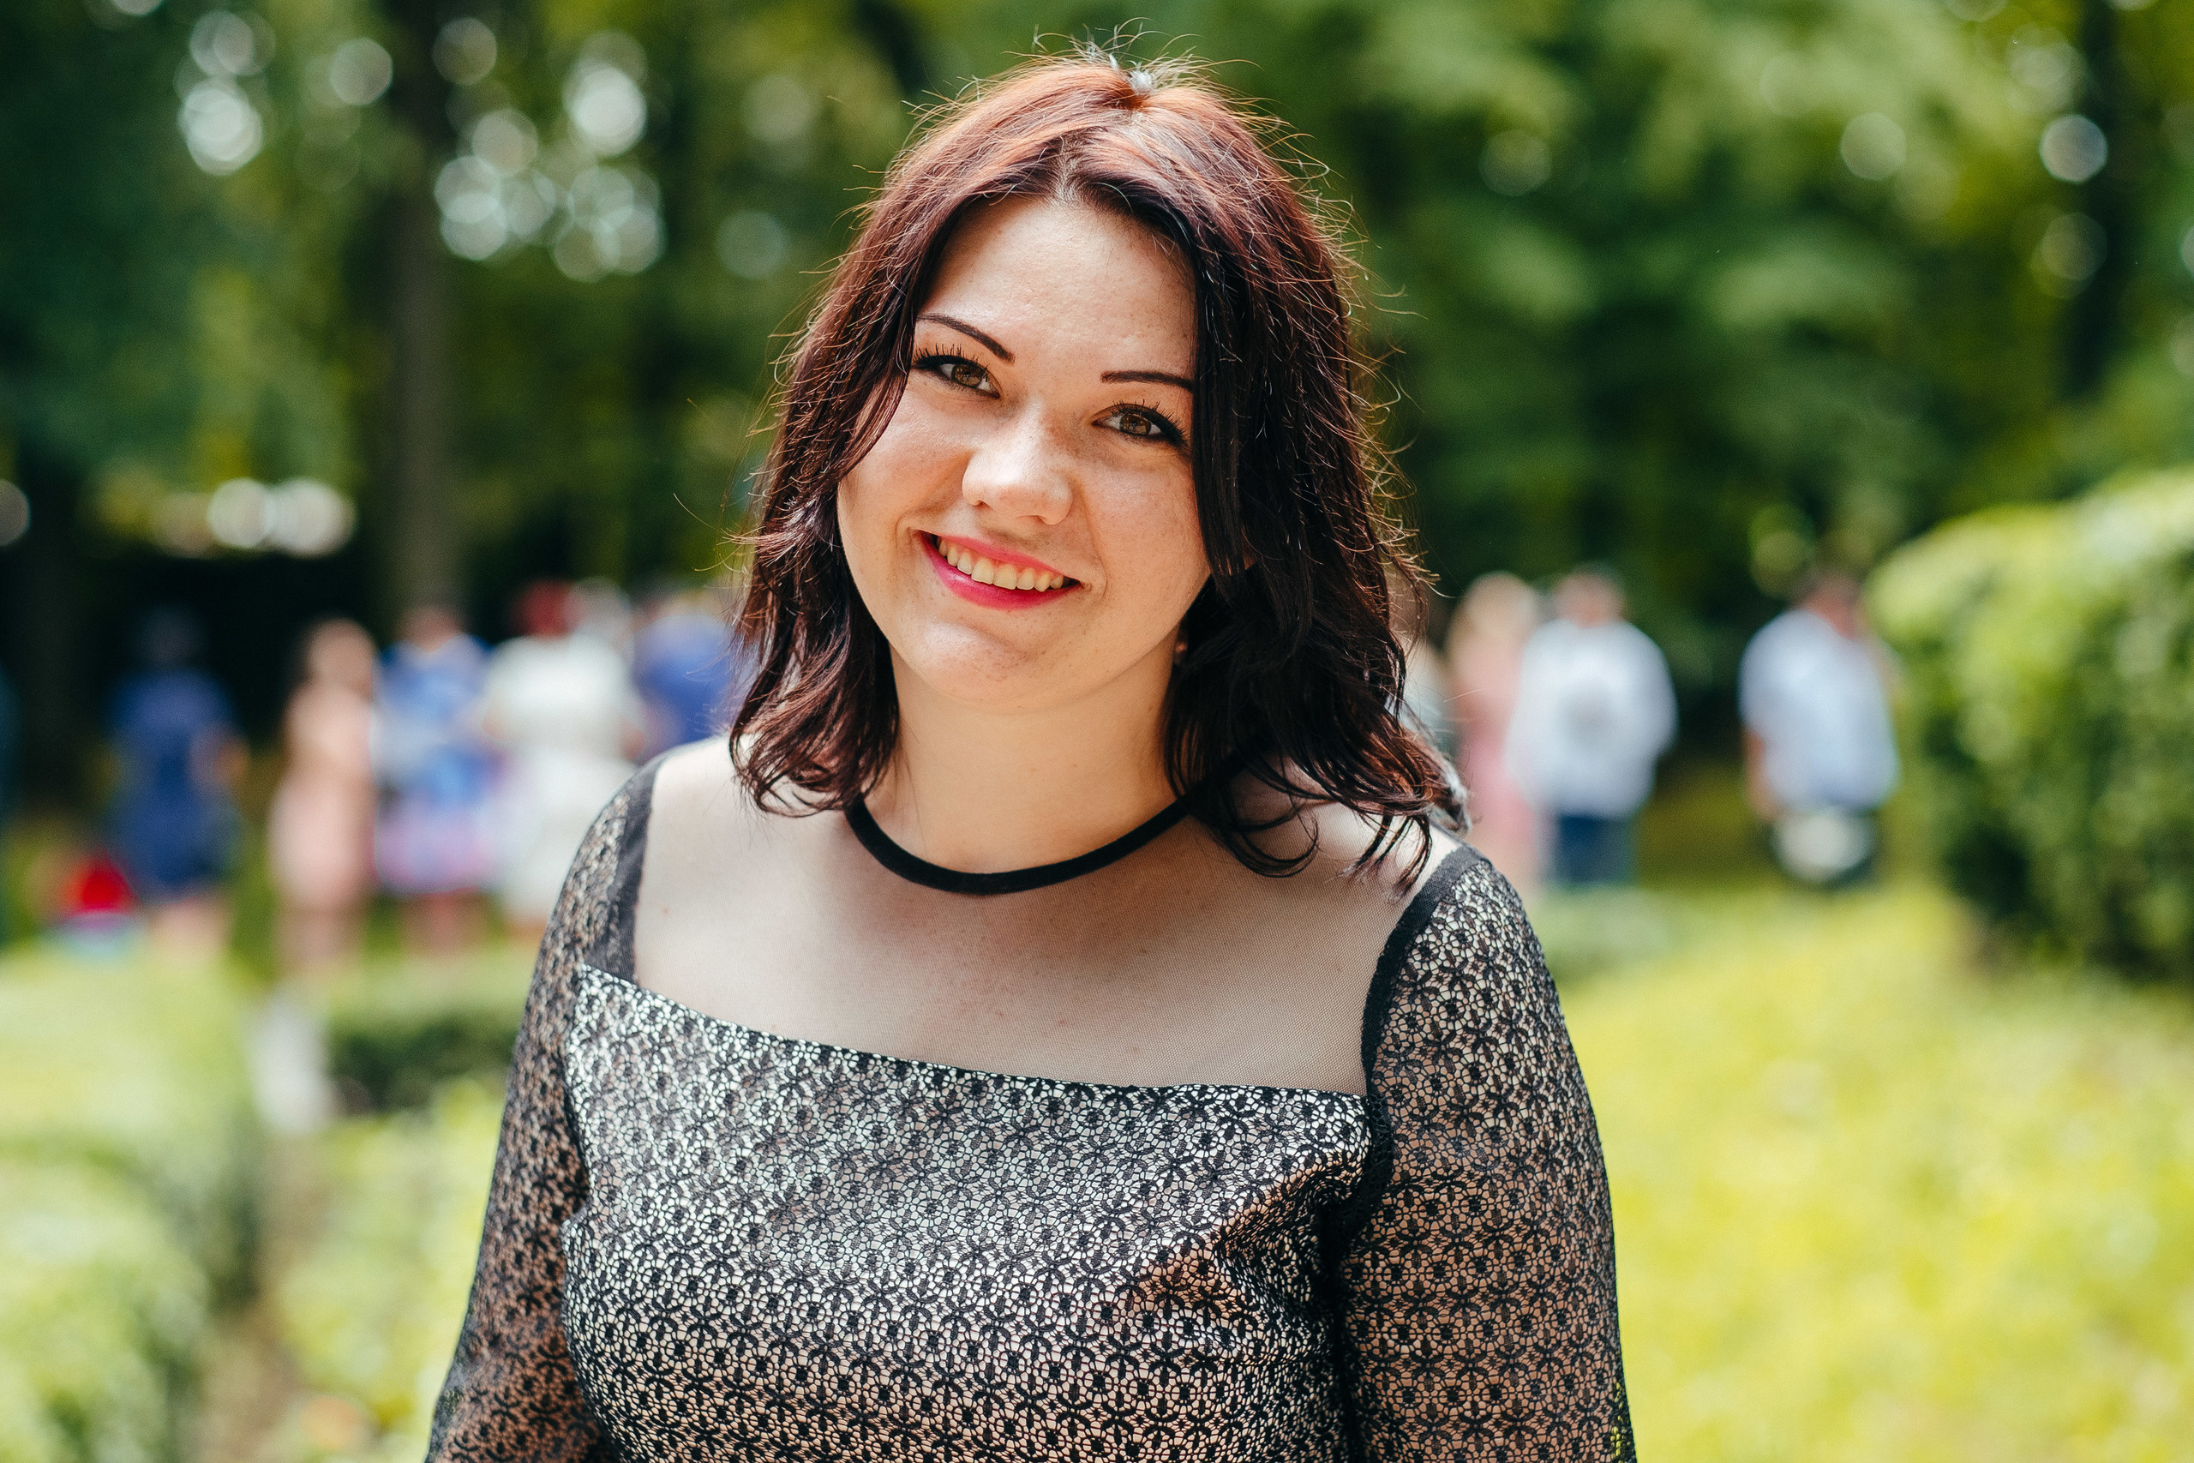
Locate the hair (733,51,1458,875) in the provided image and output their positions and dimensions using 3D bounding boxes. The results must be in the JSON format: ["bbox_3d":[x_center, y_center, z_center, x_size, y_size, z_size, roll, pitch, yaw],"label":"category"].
[{"bbox_3d":[0.006,-0.099,1.880,0.255,0.290,0.230,7,1,11],"label":"hair"}]

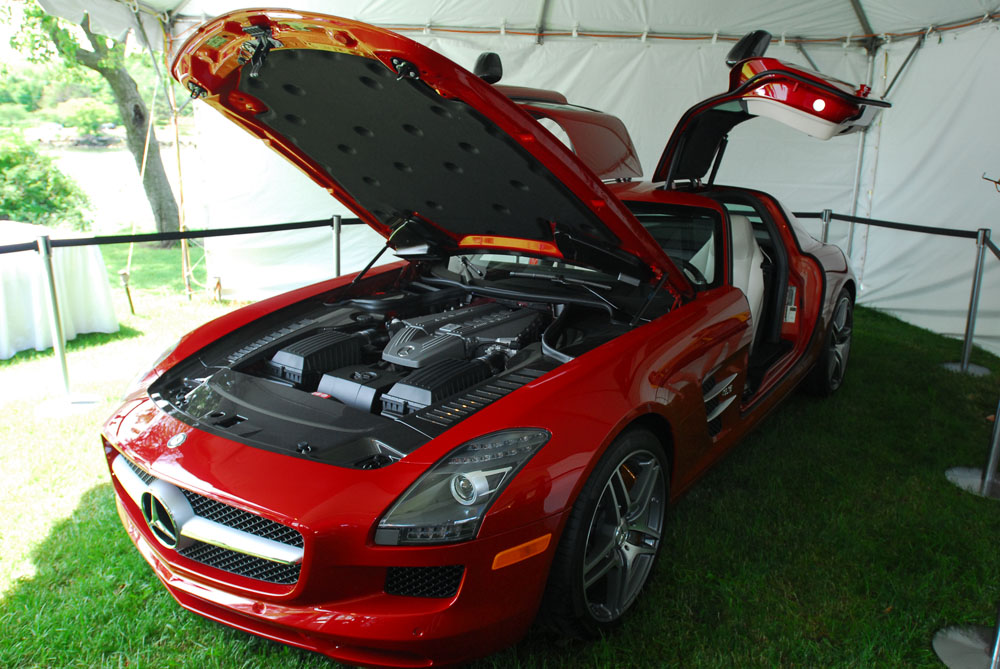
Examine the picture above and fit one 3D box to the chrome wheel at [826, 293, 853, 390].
[{"bbox_3d":[1.947,0.050,4.191,0.200,0.540,0.540,10,17,37],"label":"chrome wheel"}]

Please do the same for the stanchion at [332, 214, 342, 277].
[{"bbox_3d":[-1.459,-0.583,6.364,0.350,1.000,0.350,-4,14,-13],"label":"stanchion"}]

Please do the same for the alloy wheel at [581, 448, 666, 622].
[{"bbox_3d":[0.306,0.587,2.142,0.200,0.515,0.515,10,17,37],"label":"alloy wheel"}]

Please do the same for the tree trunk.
[{"bbox_3d":[-6.999,-3.443,13.608,1.250,3.450,0.800,-7,15,-26],"label":"tree trunk"}]

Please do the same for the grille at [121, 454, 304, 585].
[{"bbox_3d":[-0.906,0.473,1.945,1.020,0.225,0.160,10,17,37],"label":"grille"}]

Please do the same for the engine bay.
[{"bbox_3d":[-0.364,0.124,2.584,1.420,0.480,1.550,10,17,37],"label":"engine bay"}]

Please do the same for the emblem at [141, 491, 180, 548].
[{"bbox_3d":[-0.935,0.512,1.916,0.178,0.178,0.035,10,25,37],"label":"emblem"}]

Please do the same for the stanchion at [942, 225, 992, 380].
[{"bbox_3d":[3.231,-0.227,4.761,0.350,0.970,0.350,8,16,34],"label":"stanchion"}]

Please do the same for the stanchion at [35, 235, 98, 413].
[{"bbox_3d":[-2.677,-0.082,4.216,0.360,1.020,0.360,-9,16,-32],"label":"stanchion"}]

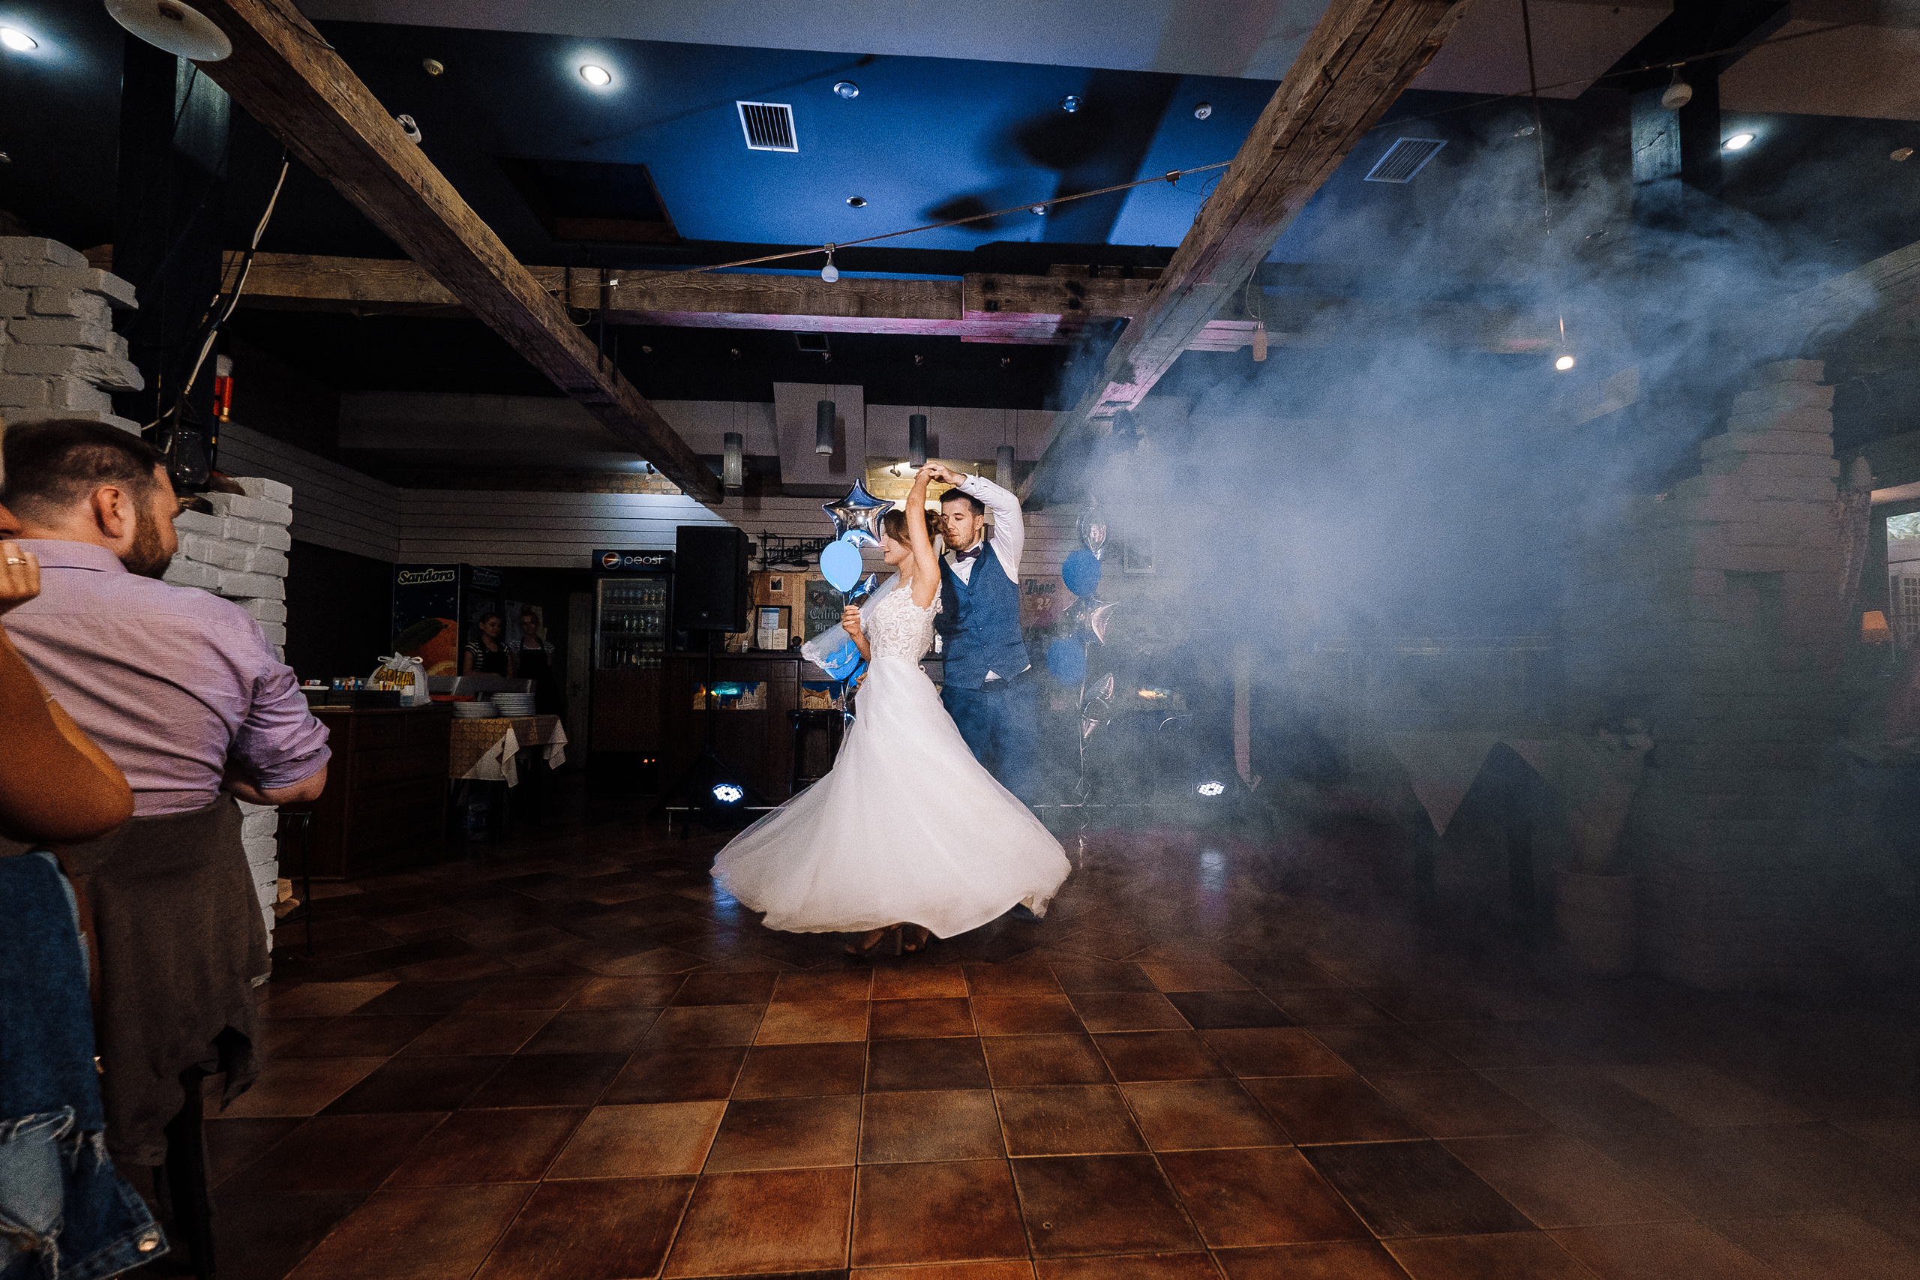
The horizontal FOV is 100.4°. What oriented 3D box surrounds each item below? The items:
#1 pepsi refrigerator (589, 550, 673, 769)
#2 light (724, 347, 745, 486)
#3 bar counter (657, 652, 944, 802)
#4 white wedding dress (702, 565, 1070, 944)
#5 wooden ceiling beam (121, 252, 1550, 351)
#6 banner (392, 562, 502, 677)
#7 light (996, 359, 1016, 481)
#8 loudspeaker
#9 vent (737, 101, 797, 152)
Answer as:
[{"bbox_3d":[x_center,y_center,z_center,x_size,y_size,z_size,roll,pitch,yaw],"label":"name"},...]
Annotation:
[{"bbox_3d":[-2.909,0.302,7.324,0.680,2.130,0.680,0,-3,-5],"label":"pepsi refrigerator"},{"bbox_3d":[-1.934,-1.903,6.854,0.145,1.201,0.145,0,-3,-5],"label":"light"},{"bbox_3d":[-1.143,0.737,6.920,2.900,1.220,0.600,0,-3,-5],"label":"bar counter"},{"bbox_3d":[-0.241,0.357,2.975,1.320,1.180,1.100,1,-3,-13],"label":"white wedding dress"},{"bbox_3d":[-0.551,-2.133,5.121,9.100,0.280,0.220,0,-3,-5],"label":"wooden ceiling beam"},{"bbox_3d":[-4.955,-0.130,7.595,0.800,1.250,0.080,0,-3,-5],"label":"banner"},{"bbox_3d":[0.403,-1.929,7.044,0.145,1.087,0.145,0,-3,-5],"label":"light"},{"bbox_3d":[-1.707,-0.394,5.546,0.420,0.700,0.370,0,-3,1],"label":"loudspeaker"},{"bbox_3d":[-0.974,-2.620,4.107,0.265,0.030,0.360,0,-3,-5],"label":"vent"}]

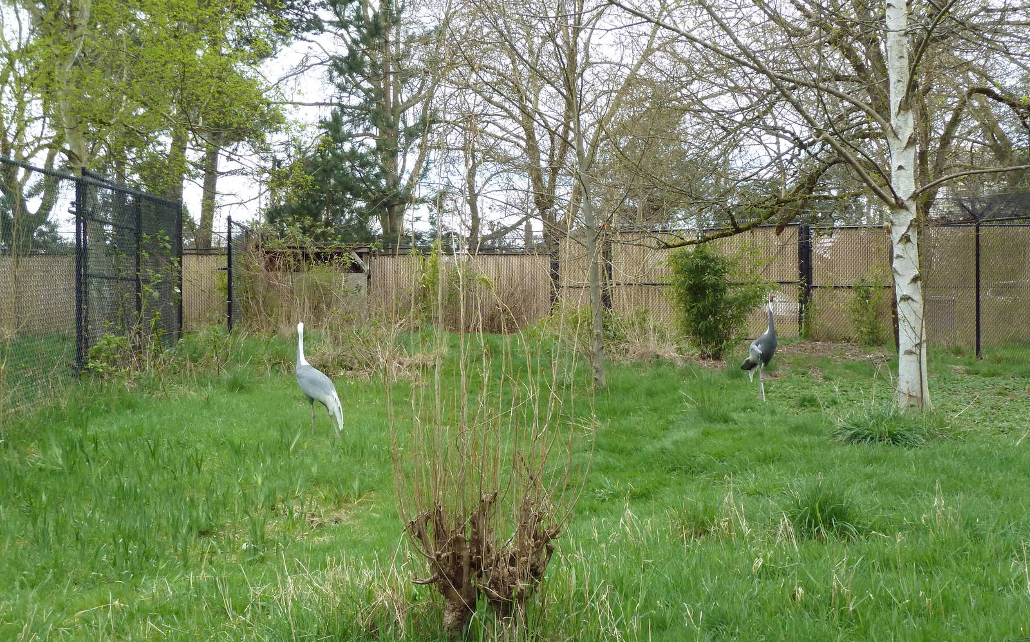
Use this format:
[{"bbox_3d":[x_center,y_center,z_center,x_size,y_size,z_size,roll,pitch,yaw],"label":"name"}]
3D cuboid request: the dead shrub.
[{"bbox_3d":[-0.115,0.670,5.300,0.870,1.530,0.780,0,0,0],"label":"dead shrub"}]

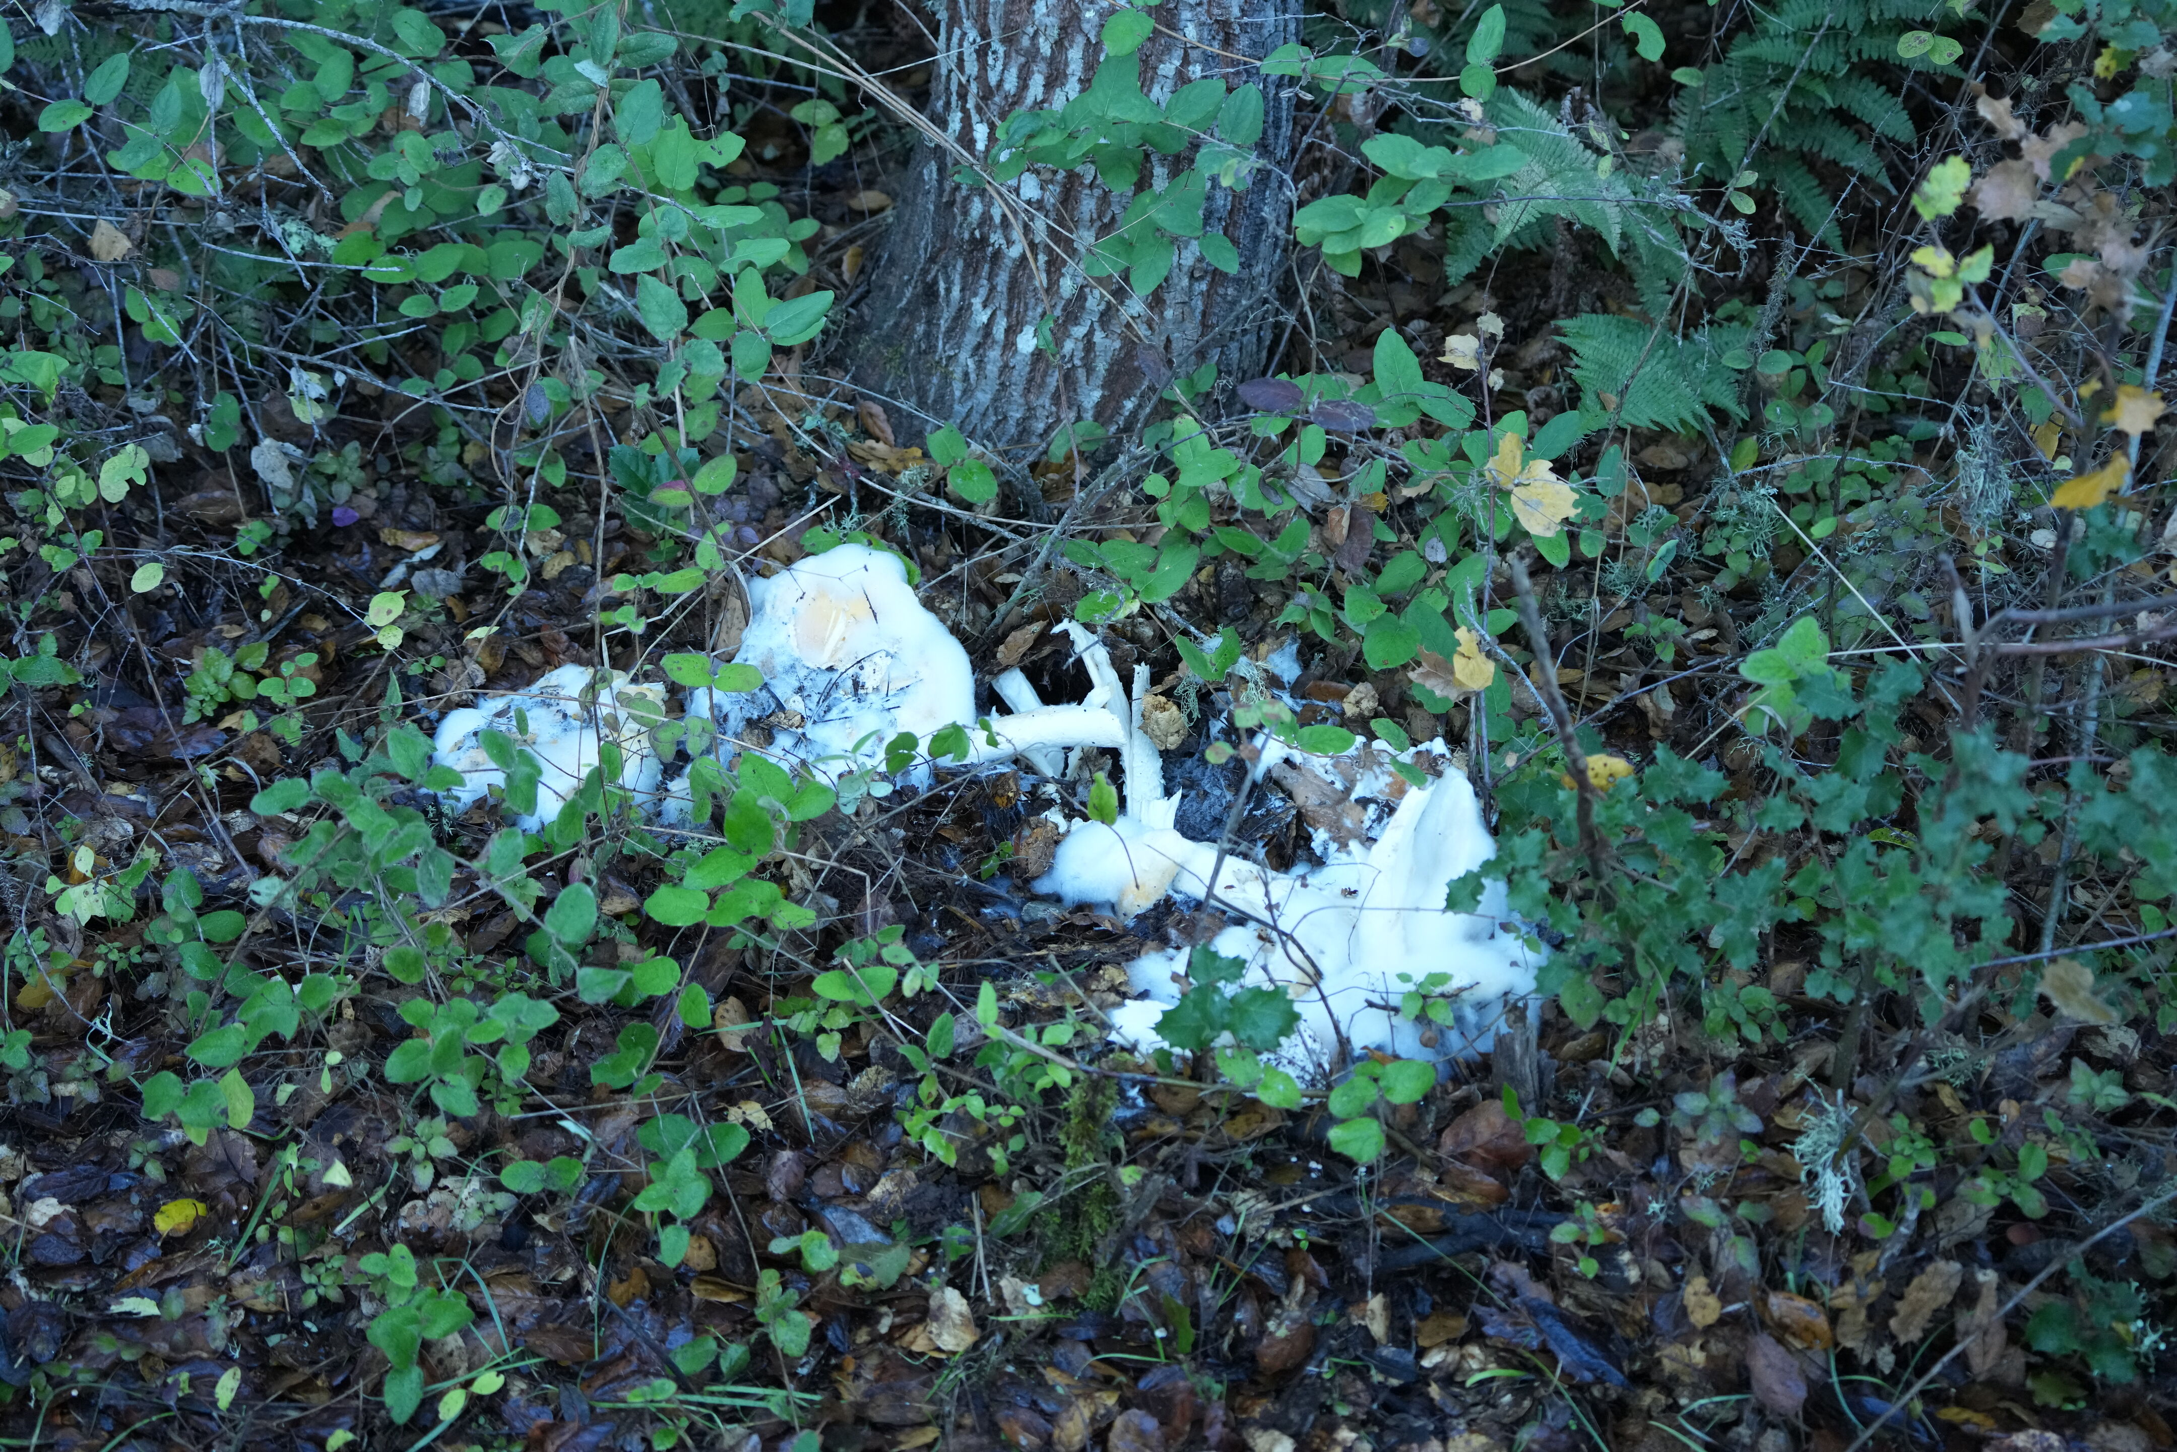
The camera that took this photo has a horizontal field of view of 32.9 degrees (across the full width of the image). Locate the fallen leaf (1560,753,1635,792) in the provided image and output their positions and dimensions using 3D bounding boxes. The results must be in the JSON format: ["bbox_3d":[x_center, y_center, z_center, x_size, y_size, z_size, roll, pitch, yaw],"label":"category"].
[{"bbox_3d":[0.345,0.032,2.500,0.052,0.012,0.036,-9,46,-9],"label":"fallen leaf"}]

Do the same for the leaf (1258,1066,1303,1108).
[{"bbox_3d":[0.133,0.248,2.530,0.035,0.010,0.030,25,57,18],"label":"leaf"}]

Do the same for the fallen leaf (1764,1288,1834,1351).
[{"bbox_3d":[0.468,0.390,2.419,0.033,0.018,0.061,-20,40,-27],"label":"fallen leaf"}]

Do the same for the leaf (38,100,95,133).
[{"bbox_3d":[-0.832,-0.496,3.000,0.045,0.010,0.032,-23,60,-15],"label":"leaf"}]

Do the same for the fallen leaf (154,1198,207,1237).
[{"bbox_3d":[-0.615,0.332,2.502,0.034,0.010,0.034,-12,37,-17],"label":"fallen leaf"}]

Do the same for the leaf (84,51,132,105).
[{"bbox_3d":[-0.823,-0.545,3.100,0.030,0.010,0.054,33,80,6],"label":"leaf"}]

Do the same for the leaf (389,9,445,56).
[{"bbox_3d":[-0.565,-0.583,3.100,0.059,0.010,0.034,38,74,13],"label":"leaf"}]

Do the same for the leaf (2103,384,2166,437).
[{"bbox_3d":[0.723,-0.218,2.550,0.043,0.018,0.040,-7,65,9],"label":"leaf"}]

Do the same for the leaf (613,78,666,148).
[{"bbox_3d":[-0.363,-0.498,3.000,0.040,0.061,0.012,24,-11,5],"label":"leaf"}]

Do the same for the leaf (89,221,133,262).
[{"bbox_3d":[-0.795,-0.394,3.000,0.032,0.010,0.041,-13,64,-6],"label":"leaf"}]

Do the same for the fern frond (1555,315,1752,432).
[{"bbox_3d":[0.498,-0.308,3.273,0.200,0.050,0.194,16,41,19],"label":"fern frond"}]

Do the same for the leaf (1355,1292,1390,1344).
[{"bbox_3d":[0.172,0.358,2.230,0.016,0.010,0.033,11,54,-10],"label":"leaf"}]

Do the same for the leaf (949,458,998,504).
[{"bbox_3d":[-0.097,-0.207,3.120,0.041,0.010,0.054,-16,51,-14],"label":"leaf"}]

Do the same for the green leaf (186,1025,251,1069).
[{"bbox_3d":[-0.557,0.206,2.360,0.042,0.010,0.032,-16,58,-10],"label":"green leaf"}]

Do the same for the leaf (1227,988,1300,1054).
[{"bbox_3d":[0.110,0.185,2.330,0.046,0.010,0.045,6,63,3],"label":"leaf"}]

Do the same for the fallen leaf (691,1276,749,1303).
[{"bbox_3d":[-0.226,0.345,2.260,0.038,0.012,0.022,11,46,11],"label":"fallen leaf"}]

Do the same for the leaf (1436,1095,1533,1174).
[{"bbox_3d":[0.254,0.262,2.360,0.063,0.018,0.053,-10,54,-14],"label":"leaf"}]

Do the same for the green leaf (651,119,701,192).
[{"bbox_3d":[-0.338,-0.469,3.030,0.037,0.064,0.012,-4,-12,-1],"label":"green leaf"}]

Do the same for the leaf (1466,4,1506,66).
[{"bbox_3d":[0.324,-0.562,3.000,0.025,0.054,0.010,12,-12,0],"label":"leaf"}]

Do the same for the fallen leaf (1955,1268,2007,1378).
[{"bbox_3d":[0.586,0.392,2.420,0.034,0.014,0.087,9,46,8],"label":"fallen leaf"}]

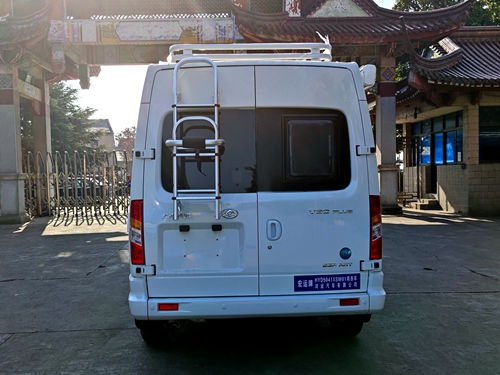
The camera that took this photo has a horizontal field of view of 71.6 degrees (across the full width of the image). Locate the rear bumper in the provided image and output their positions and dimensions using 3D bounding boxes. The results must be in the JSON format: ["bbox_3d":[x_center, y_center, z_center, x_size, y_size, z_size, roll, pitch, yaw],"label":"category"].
[{"bbox_3d":[0.061,0.799,2.715,1.950,0.335,0.270,-1,2,-1],"label":"rear bumper"}]

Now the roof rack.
[{"bbox_3d":[-0.013,-1.111,3.728,1.366,0.200,1.700,-1,2,-1],"label":"roof rack"}]

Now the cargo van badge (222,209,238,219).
[{"bbox_3d":[-0.148,0.201,2.620,0.129,0.081,0.015,-1,1,-1],"label":"cargo van badge"}]

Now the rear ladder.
[{"bbox_3d":[-0.394,-0.349,2.501,0.410,1.175,0.160,-1,-4,-1],"label":"rear ladder"}]

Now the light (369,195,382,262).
[{"bbox_3d":[0.970,0.309,2.721,0.125,0.500,0.130,-1,1,-1],"label":"light"}]

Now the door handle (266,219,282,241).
[{"bbox_3d":[0.186,0.327,2.626,0.120,0.165,0.035,-1,2,-1],"label":"door handle"}]

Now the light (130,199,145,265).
[{"bbox_3d":[-0.849,0.344,2.681,0.125,0.500,0.130,-1,1,-1],"label":"light"}]

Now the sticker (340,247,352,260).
[{"bbox_3d":[0.733,0.505,2.642,0.093,0.097,0.005,-1,2,-1],"label":"sticker"}]

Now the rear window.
[{"bbox_3d":[0.048,-0.282,2.633,1.440,0.640,0.050,-1,-3,-1],"label":"rear window"}]

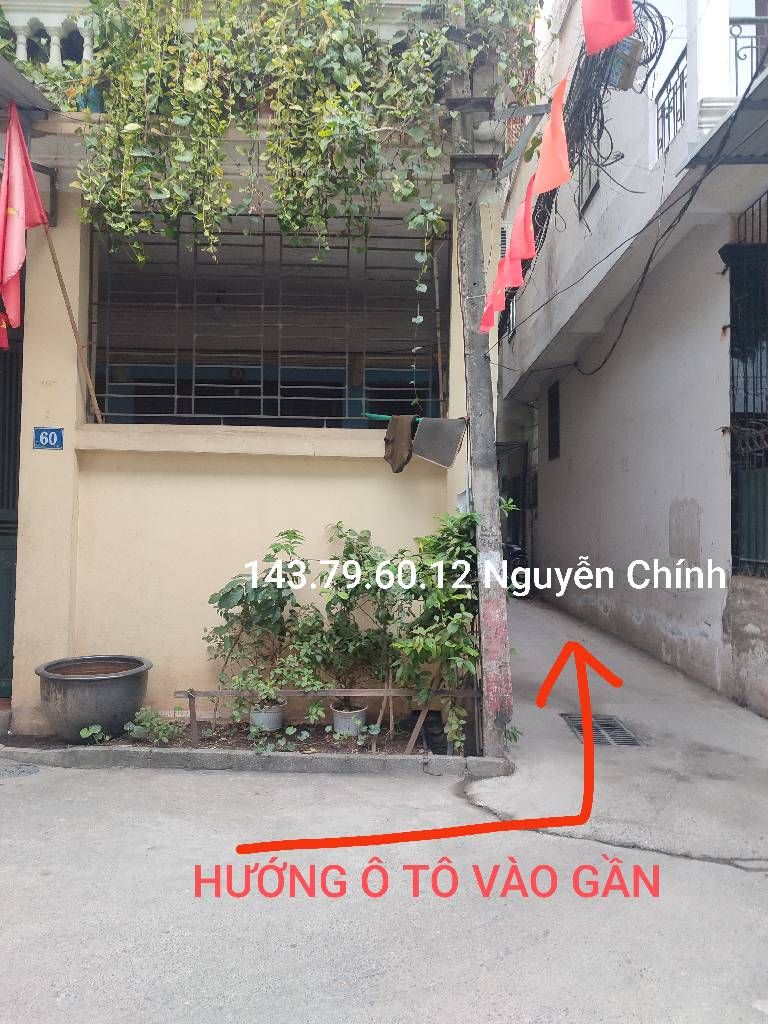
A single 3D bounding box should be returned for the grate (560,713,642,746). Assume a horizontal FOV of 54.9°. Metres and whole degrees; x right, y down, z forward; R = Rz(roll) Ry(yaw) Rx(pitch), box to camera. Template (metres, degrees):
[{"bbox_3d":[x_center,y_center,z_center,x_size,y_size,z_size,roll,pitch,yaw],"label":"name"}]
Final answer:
[{"bbox_3d":[1.587,1.613,5.420,0.410,0.040,0.760,1,-1,3],"label":"grate"}]

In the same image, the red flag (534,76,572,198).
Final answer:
[{"bbox_3d":[0.487,-1.083,2.130,0.070,0.280,0.200,1,-2,-17],"label":"red flag"}]

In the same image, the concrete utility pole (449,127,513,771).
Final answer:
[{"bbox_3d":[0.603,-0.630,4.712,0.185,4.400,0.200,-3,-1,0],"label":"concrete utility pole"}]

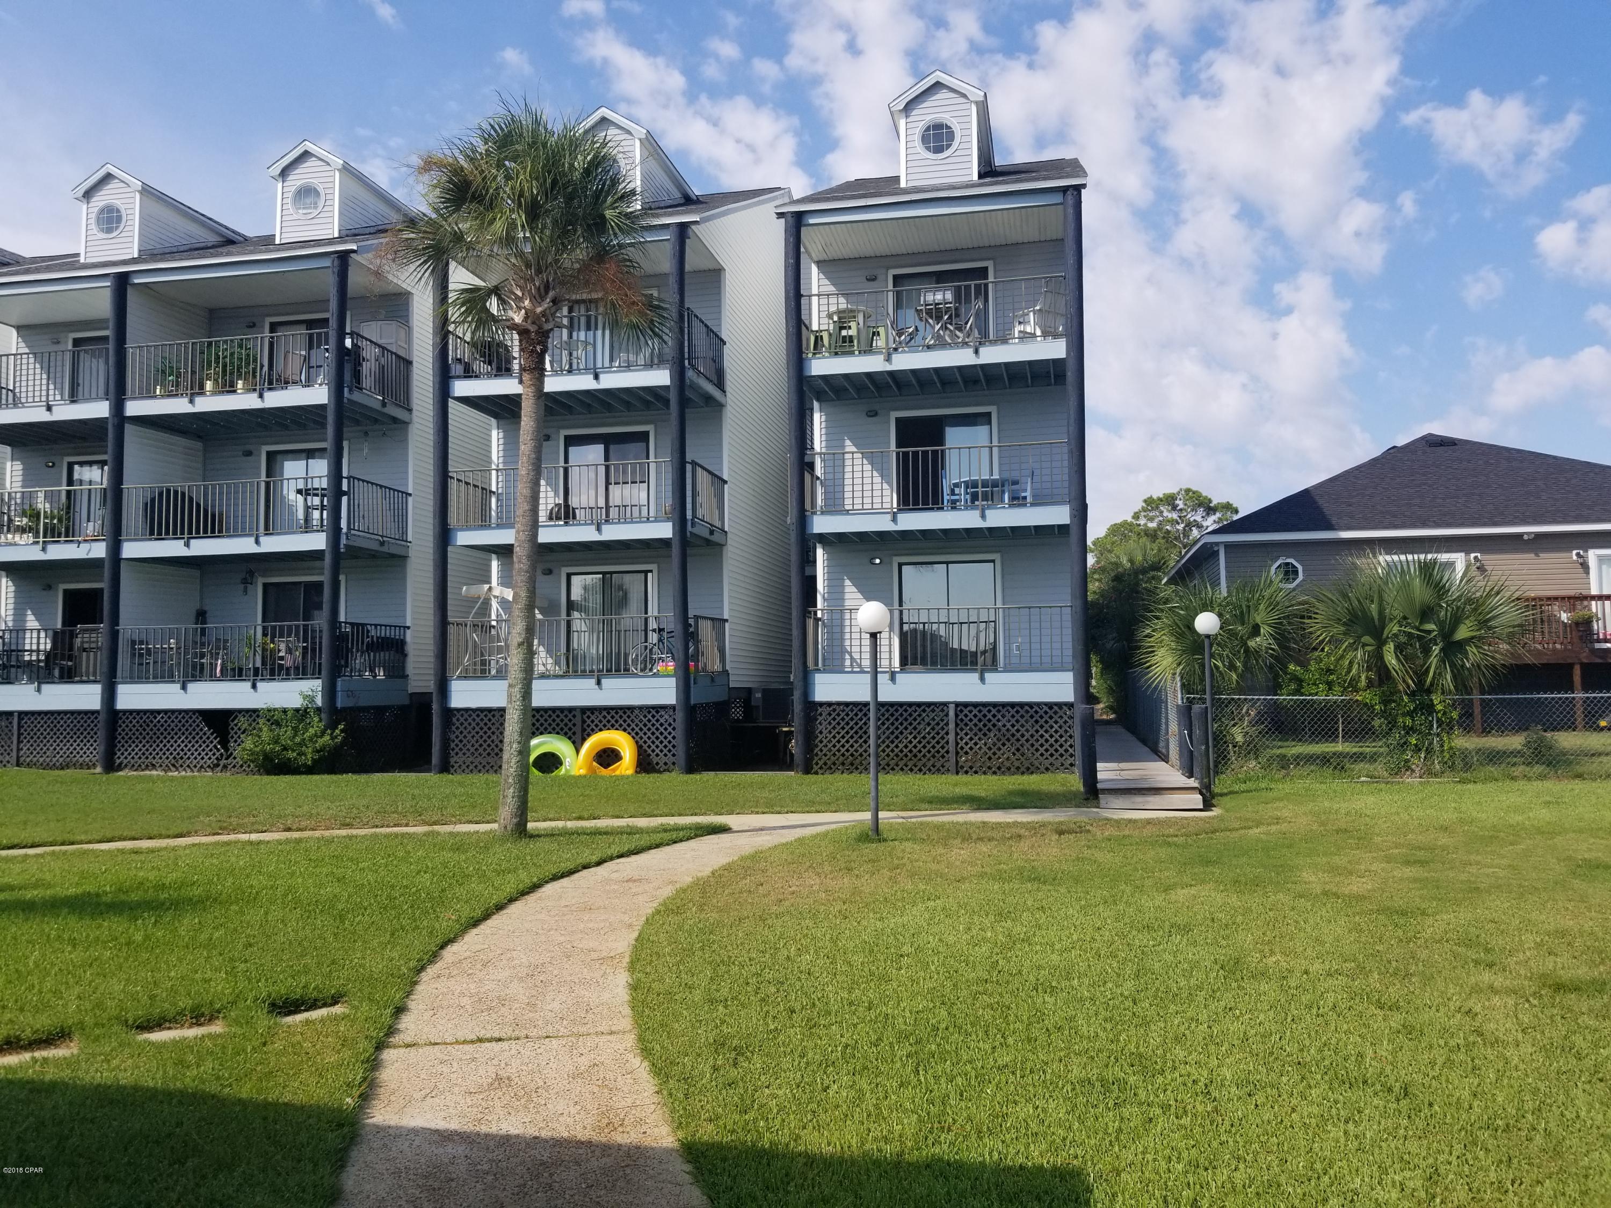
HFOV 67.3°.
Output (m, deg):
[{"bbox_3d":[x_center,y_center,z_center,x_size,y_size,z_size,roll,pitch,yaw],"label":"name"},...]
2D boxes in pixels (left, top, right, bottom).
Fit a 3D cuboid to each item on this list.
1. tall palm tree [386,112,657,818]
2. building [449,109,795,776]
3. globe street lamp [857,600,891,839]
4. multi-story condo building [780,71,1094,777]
[{"bbox_3d":[-2.965,-1.503,12.656,2.750,7.758,2.800,-1,-4,12],"label":"tall palm tree"},{"bbox_3d":[-3.116,-3.283,28.480,5.345,13.362,13.200,-1,-4,12],"label":"building"},{"bbox_3d":[0.686,1.131,11.877,0.320,2.322,0.320,-1,-4,12],"label":"globe street lamp"},{"bbox_3d":[3.486,-3.439,27.112,5.369,13.362,13.200,-1,-4,12],"label":"multi-story condo building"}]

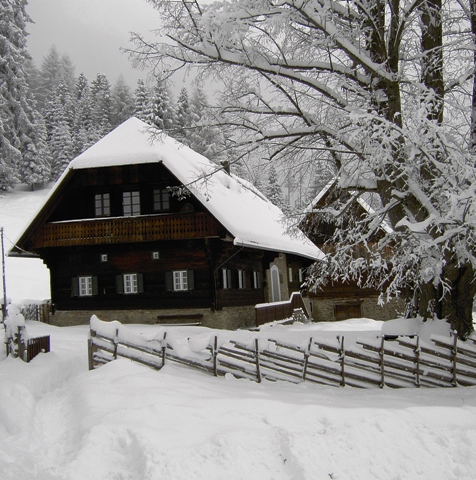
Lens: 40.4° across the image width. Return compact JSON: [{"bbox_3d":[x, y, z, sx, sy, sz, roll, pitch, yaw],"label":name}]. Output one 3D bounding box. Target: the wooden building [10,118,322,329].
[{"bbox_3d":[-2.816,-0.387,36.581,11.500,10.200,16.000,-4,-5,20],"label":"wooden building"}]

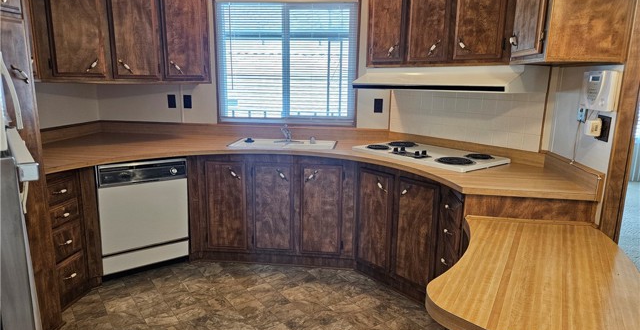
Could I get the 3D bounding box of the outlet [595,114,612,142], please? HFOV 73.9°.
[{"bbox_3d":[1.411,-0.182,2.131,0.018,0.118,0.112,2,11,6],"label":"outlet"}]

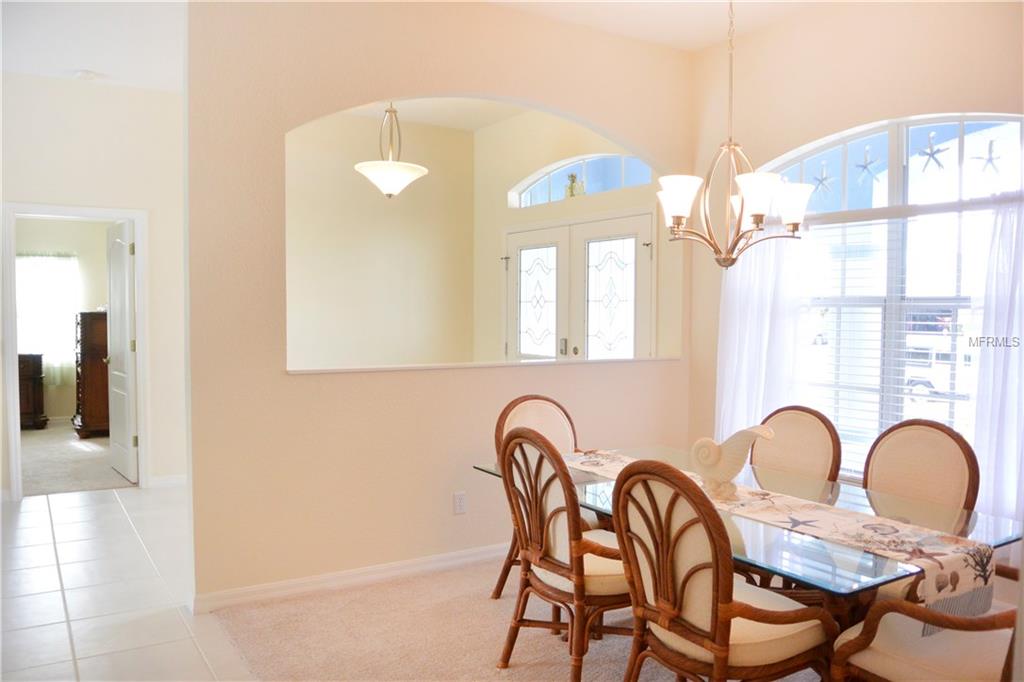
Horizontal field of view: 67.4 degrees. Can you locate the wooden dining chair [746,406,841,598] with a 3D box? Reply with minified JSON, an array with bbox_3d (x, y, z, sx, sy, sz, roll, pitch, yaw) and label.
[{"bbox_3d":[0.984,0.774,3.229,0.640,0.980,0.590,-1,2,-33],"label":"wooden dining chair"}]

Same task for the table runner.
[{"bbox_3d":[0.731,0.641,2.831,0.390,0.180,1.831,-1,2,-33],"label":"table runner"}]

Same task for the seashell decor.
[{"bbox_3d":[0.792,0.433,2.757,0.300,0.265,0.140,1,2,7],"label":"seashell decor"}]

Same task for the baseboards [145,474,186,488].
[{"bbox_3d":[-2.762,1.123,6.138,0.320,0.090,0.020,-1,2,-33],"label":"baseboards"}]

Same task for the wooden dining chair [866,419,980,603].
[{"bbox_3d":[1.286,0.792,2.758,0.640,0.980,0.590,-1,2,-33],"label":"wooden dining chair"}]

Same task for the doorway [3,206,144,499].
[{"bbox_3d":[-3.278,0.069,5.826,0.917,2.153,0.150,-1,2,-33],"label":"doorway"}]

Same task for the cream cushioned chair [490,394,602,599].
[{"bbox_3d":[0.268,0.756,3.613,0.590,0.980,0.640,-1,2,-33],"label":"cream cushioned chair"}]

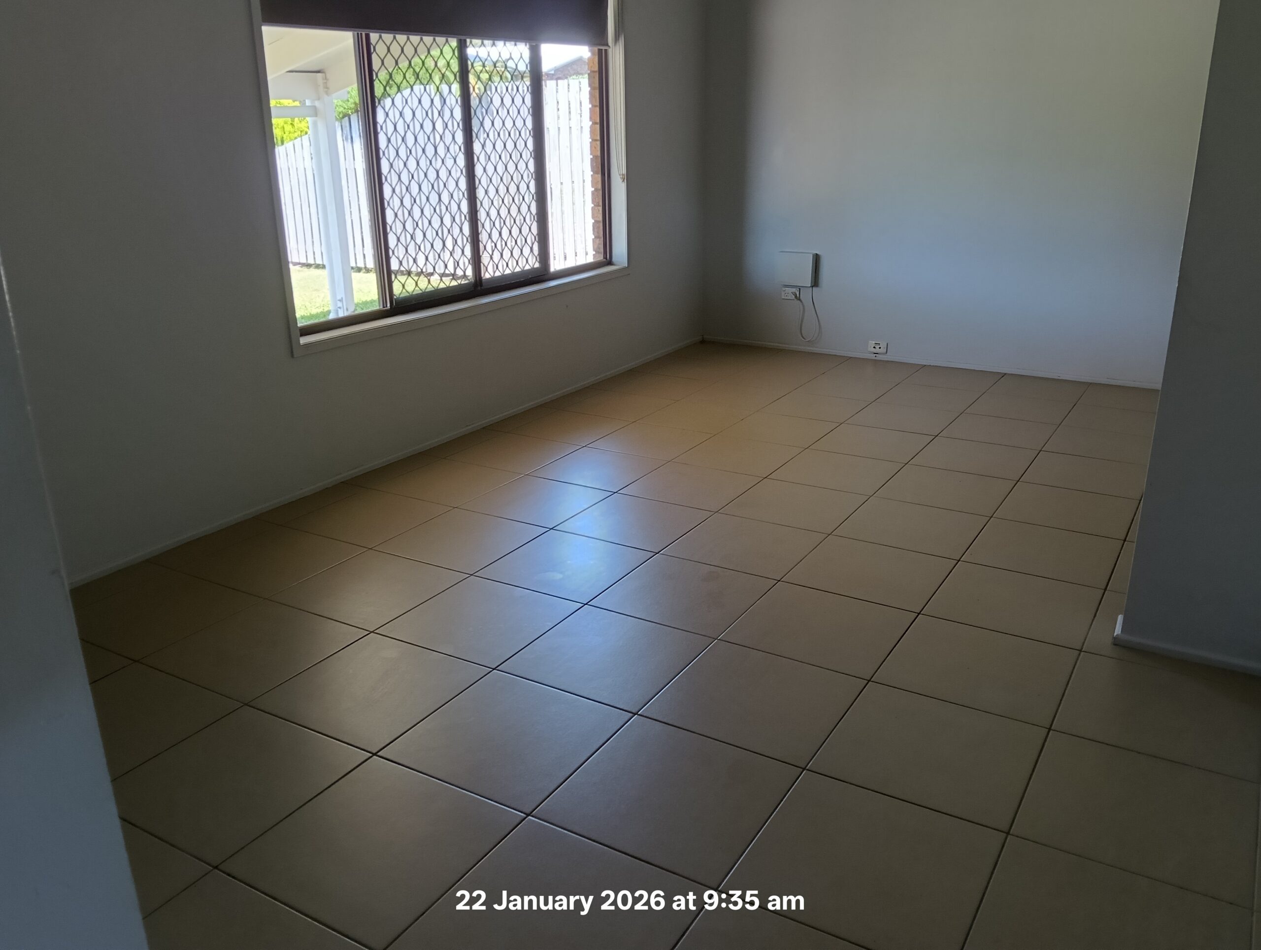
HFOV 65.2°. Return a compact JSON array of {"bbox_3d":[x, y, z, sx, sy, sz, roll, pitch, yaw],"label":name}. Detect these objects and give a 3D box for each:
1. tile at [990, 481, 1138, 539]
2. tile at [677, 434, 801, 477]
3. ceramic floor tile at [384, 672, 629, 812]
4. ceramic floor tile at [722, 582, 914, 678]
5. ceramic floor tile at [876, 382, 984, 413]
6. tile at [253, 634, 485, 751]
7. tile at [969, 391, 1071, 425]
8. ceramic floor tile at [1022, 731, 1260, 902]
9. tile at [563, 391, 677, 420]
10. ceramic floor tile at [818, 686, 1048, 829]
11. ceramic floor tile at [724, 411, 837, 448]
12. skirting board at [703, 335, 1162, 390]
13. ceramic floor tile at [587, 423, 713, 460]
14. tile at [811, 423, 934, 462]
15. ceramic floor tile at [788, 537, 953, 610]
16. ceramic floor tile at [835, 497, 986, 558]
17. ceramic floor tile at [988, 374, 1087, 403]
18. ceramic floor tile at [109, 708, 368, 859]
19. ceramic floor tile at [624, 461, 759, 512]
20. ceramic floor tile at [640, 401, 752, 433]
[{"bbox_3d":[1.680,0.134,3.791,0.453,0.010,0.453,10,22,30],"label":"tile"},{"bbox_3d":[0.511,-0.091,4.616,0.459,0.010,0.459,10,22,30],"label":"tile"},{"bbox_3d":[-0.307,0.660,2.499,0.459,0.010,0.459,10,22,30],"label":"ceramic floor tile"},{"bbox_3d":[0.577,0.465,3.005,0.459,0.010,0.459,10,22,30],"label":"ceramic floor tile"},{"bbox_3d":[1.613,-0.417,5.317,0.446,0.010,0.446,10,22,30],"label":"ceramic floor tile"},{"bbox_3d":[-0.679,0.563,2.608,0.446,0.010,0.446,10,22,29],"label":"tile"},{"bbox_3d":[2.090,-0.357,5.288,0.459,0.010,0.459,10,22,30],"label":"tile"},{"bbox_3d":[1.127,0.743,2.171,0.459,0.010,0.459,10,22,30],"label":"ceramic floor tile"},{"bbox_3d":[-0.062,-0.387,5.504,0.459,0.010,0.459,10,22,30],"label":"tile"},{"bbox_3d":[0.708,0.650,2.321,0.450,0.010,0.450,10,22,30],"label":"ceramic floor tile"},{"bbox_3d":[0.741,-0.221,4.836,0.450,0.010,0.450,10,22,30],"label":"ceramic floor tile"},{"bbox_3d":[1.787,-0.695,6.037,3.000,0.036,0.015,11,22,30],"label":"skirting board"},{"bbox_3d":[0.102,-0.161,4.698,0.450,0.010,0.450,10,22,30],"label":"ceramic floor tile"},{"bbox_3d":[1.119,-0.147,4.564,0.446,0.010,0.446,11,22,30],"label":"tile"},{"bbox_3d":[0.789,0.318,3.245,0.446,0.010,0.446,11,22,30],"label":"ceramic floor tile"},{"bbox_3d":[1.028,0.189,3.605,0.446,0.010,0.446,11,22,30],"label":"ceramic floor tile"},{"bbox_3d":[2.230,-0.473,5.414,0.445,0.010,0.445,11,22,30],"label":"ceramic floor tile"},{"bbox_3d":[-0.921,0.701,2.284,0.453,0.010,0.453,10,22,30],"label":"ceramic floor tile"},{"bbox_3d":[0.261,0.048,4.122,0.453,0.010,0.453,10,22,30],"label":"ceramic floor tile"},{"bbox_3d":[0.336,-0.293,4.998,0.445,0.010,0.445,11,22,30],"label":"ceramic floor tile"}]

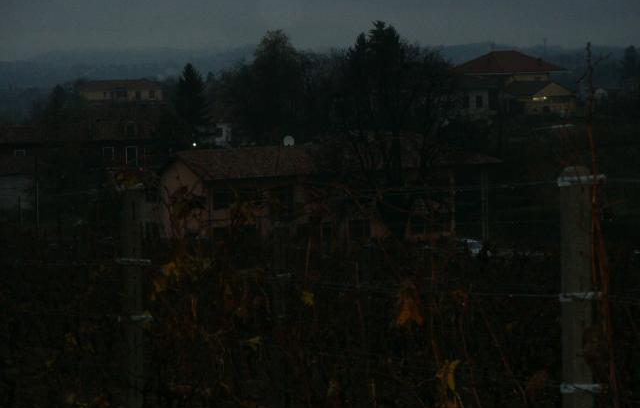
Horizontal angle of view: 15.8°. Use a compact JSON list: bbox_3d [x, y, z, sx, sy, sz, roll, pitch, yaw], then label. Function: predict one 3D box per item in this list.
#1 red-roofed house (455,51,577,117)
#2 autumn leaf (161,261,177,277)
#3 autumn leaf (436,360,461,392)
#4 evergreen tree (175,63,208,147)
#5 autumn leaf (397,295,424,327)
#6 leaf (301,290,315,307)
[{"bbox_3d":[26.190,-16.268,312.000,15.682,8.910,13.000,0,3,-5],"label":"red-roofed house"},{"bbox_3d":[-0.669,0.285,10.200,0.071,0.071,0.035,0,3,0],"label":"autumn leaf"},{"bbox_3d":[0.423,0.567,7.600,0.079,0.105,0.040,0,3,0],"label":"autumn leaf"},{"bbox_3d":[-12.788,-9.828,230.000,3.384,8.509,3.384,0,3,0],"label":"evergreen tree"},{"bbox_3d":[0.309,0.364,7.900,0.096,0.109,0.045,0,3,0],"label":"autumn leaf"},{"bbox_3d":[-0.050,0.380,9.300,0.056,0.064,0.030,0,3,0],"label":"leaf"}]

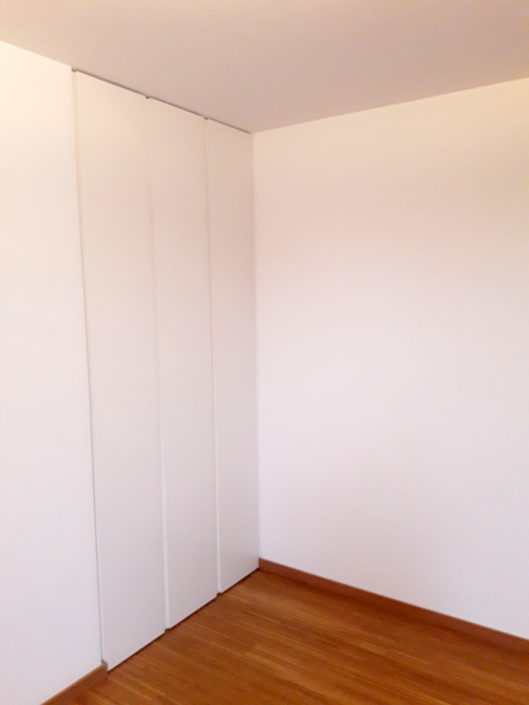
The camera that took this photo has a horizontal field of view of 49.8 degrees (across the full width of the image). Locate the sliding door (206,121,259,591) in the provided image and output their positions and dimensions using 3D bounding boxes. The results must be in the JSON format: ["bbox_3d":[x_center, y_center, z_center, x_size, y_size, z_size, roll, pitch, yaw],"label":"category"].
[{"bbox_3d":[-0.171,0.058,3.040,0.040,2.420,0.365,4,8,34],"label":"sliding door"}]

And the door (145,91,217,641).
[{"bbox_3d":[-0.383,0.097,2.730,0.040,2.420,0.375,4,8,34],"label":"door"}]

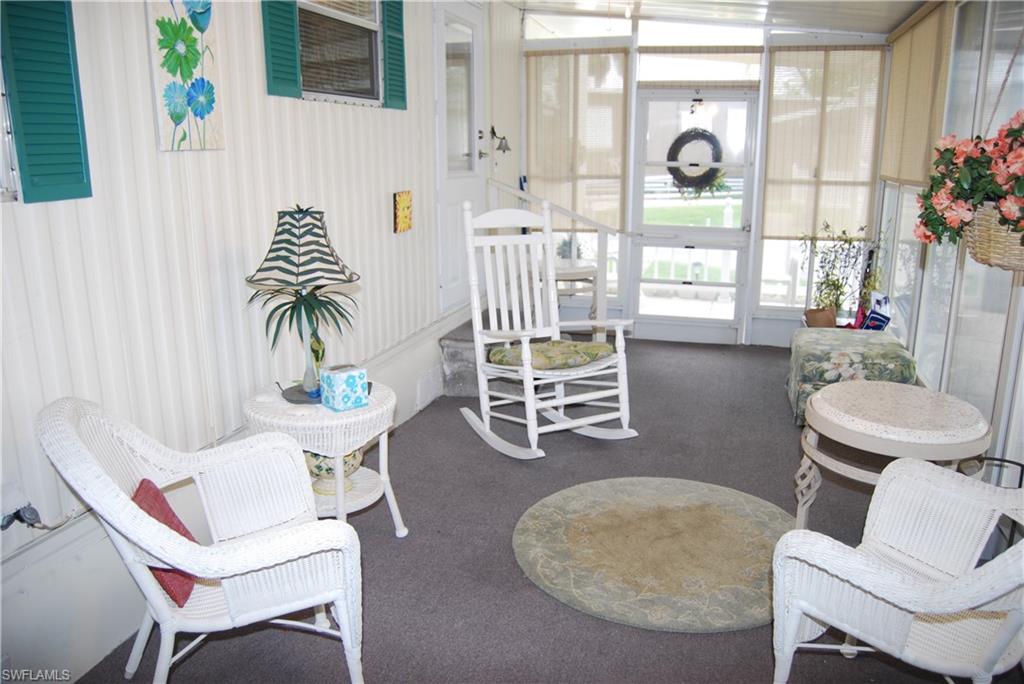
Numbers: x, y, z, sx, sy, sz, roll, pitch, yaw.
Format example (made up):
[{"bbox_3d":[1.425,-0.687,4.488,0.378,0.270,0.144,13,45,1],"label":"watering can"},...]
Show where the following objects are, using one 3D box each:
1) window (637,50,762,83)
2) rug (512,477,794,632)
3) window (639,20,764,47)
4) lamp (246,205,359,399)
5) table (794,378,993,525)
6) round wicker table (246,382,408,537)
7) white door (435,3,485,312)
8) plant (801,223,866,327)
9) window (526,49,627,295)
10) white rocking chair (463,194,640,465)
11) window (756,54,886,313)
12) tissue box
[{"bbox_3d":[1.380,-2.060,5.704,0.900,0.260,0.060,4,14,16],"label":"window"},{"bbox_3d":[0.605,0.776,3.018,1.210,0.012,1.210,0,14,0],"label":"rug"},{"bbox_3d":[1.358,-2.242,5.563,0.907,0.207,0.050,4,15,17],"label":"window"},{"bbox_3d":[-0.768,-0.149,2.853,0.410,0.710,0.410,4,14,16],"label":"lamp"},{"bbox_3d":[1.319,0.519,2.712,0.647,0.619,0.647,4,15,17],"label":"table"},{"bbox_3d":[-0.695,0.503,2.920,0.550,0.592,0.550,0,14,0],"label":"round wicker table"},{"bbox_3d":[-0.320,-1.182,4.853,0.060,1.880,0.814,4,15,17],"label":"white door"},{"bbox_3d":[2.158,-0.439,5.270,0.430,0.750,0.430,4,14,16],"label":"plant"},{"bbox_3d":[0.496,-1.314,6.069,0.814,1.924,0.060,4,15,17],"label":"window"},{"bbox_3d":[0.166,-0.054,3.823,0.630,1.200,0.870,-7,16,-25],"label":"white rocking chair"},{"bbox_3d":[2.252,-1.172,5.649,0.780,1.910,0.070,4,14,16],"label":"window"},{"bbox_3d":[-0.569,0.153,2.614,0.113,0.130,0.113,-11,18,-38],"label":"tissue box"}]

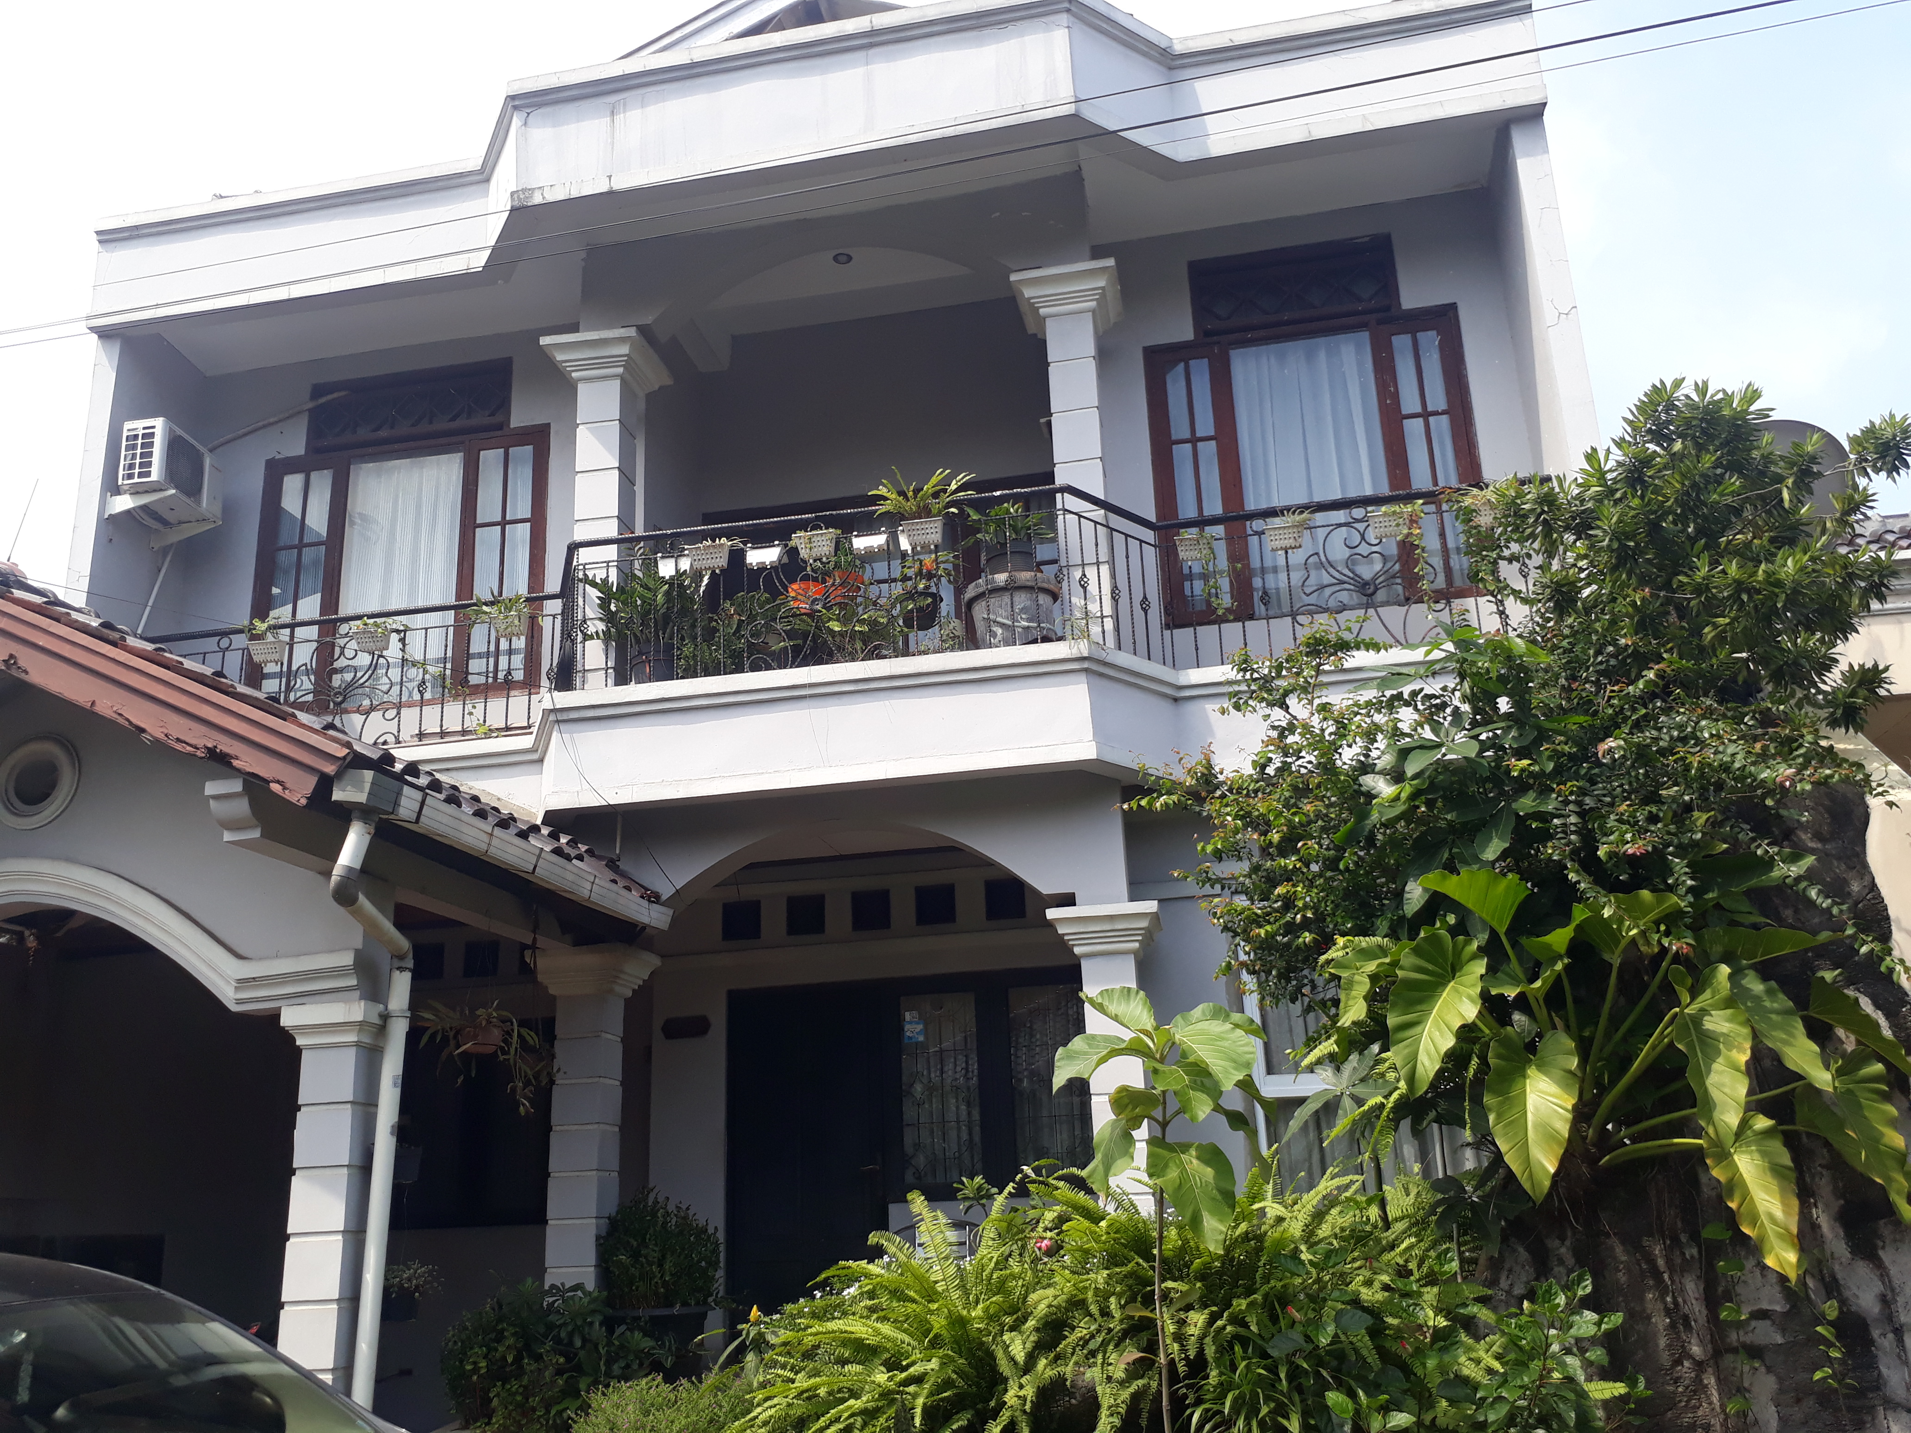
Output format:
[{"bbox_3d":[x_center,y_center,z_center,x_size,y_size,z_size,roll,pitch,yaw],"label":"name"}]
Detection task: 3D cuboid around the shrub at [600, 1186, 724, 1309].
[{"bbox_3d":[-1.571,2.872,8.058,0.680,0.660,0.660,-5,-16,9],"label":"shrub"}]

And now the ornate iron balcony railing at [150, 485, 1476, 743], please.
[{"bbox_3d":[-1.119,-0.557,8.503,8.800,0.920,0.800,-5,-16,9],"label":"ornate iron balcony railing"}]

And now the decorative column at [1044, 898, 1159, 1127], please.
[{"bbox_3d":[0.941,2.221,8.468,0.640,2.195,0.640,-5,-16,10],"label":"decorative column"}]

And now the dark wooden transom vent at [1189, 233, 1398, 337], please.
[{"bbox_3d":[2.348,-3.001,10.370,1.404,0.608,0.103,-5,-16,10],"label":"dark wooden transom vent"}]

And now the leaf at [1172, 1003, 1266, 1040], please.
[{"bbox_3d":[0.840,0.982,4.750,0.270,0.130,0.200,-5,-16,10],"label":"leaf"}]

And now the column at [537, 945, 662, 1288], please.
[{"bbox_3d":[-2.240,2.512,9.010,0.600,2.196,0.600,-5,-16,10],"label":"column"}]

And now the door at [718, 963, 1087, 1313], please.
[{"bbox_3d":[-0.276,2.744,9.550,2.459,2.120,0.120,-5,-16,9],"label":"door"}]

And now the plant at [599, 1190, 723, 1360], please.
[{"bbox_3d":[-1.565,3.021,8.016,0.680,0.970,0.660,-5,-16,9],"label":"plant"}]

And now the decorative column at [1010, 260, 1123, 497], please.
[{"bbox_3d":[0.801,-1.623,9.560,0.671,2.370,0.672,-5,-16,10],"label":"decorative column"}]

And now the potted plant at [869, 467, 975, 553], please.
[{"bbox_3d":[-0.191,-1.272,9.086,0.665,0.493,0.403,-5,-16,10],"label":"potted plant"}]

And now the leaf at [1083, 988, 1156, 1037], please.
[{"bbox_3d":[0.540,0.970,4.901,0.250,0.160,0.200,-5,-16,9],"label":"leaf"}]

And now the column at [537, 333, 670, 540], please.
[{"bbox_3d":[-2.155,-1.121,9.163,0.620,2.440,0.620,-5,-16,9],"label":"column"}]

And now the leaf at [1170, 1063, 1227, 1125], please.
[{"bbox_3d":[0.752,1.171,4.650,0.160,0.180,0.130,-5,-16,10],"label":"leaf"}]

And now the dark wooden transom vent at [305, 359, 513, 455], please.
[{"bbox_3d":[-4.215,-2.394,11.484,1.700,0.608,0.103,-5,-16,10],"label":"dark wooden transom vent"}]

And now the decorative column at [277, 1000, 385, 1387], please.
[{"bbox_3d":[-2.458,2.080,5.902,0.370,1.840,0.380,-5,-16,9],"label":"decorative column"}]

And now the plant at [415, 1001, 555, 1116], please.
[{"bbox_3d":[-2.256,1.640,7.150,0.620,0.540,0.550,-5,-16,9],"label":"plant"}]

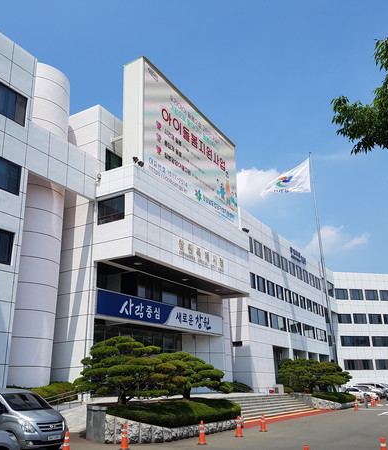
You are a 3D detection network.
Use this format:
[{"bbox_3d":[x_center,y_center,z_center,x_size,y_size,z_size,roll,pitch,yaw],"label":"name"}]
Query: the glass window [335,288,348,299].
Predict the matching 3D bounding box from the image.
[{"bbox_3d":[21.392,10.048,65.222,2.012,1.515,0.150,4,-20,-16],"label":"glass window"}]

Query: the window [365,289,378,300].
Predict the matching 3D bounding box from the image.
[{"bbox_3d":[32.093,12.728,81.317,2.559,1.751,0.200,4,-21,-15],"label":"window"}]

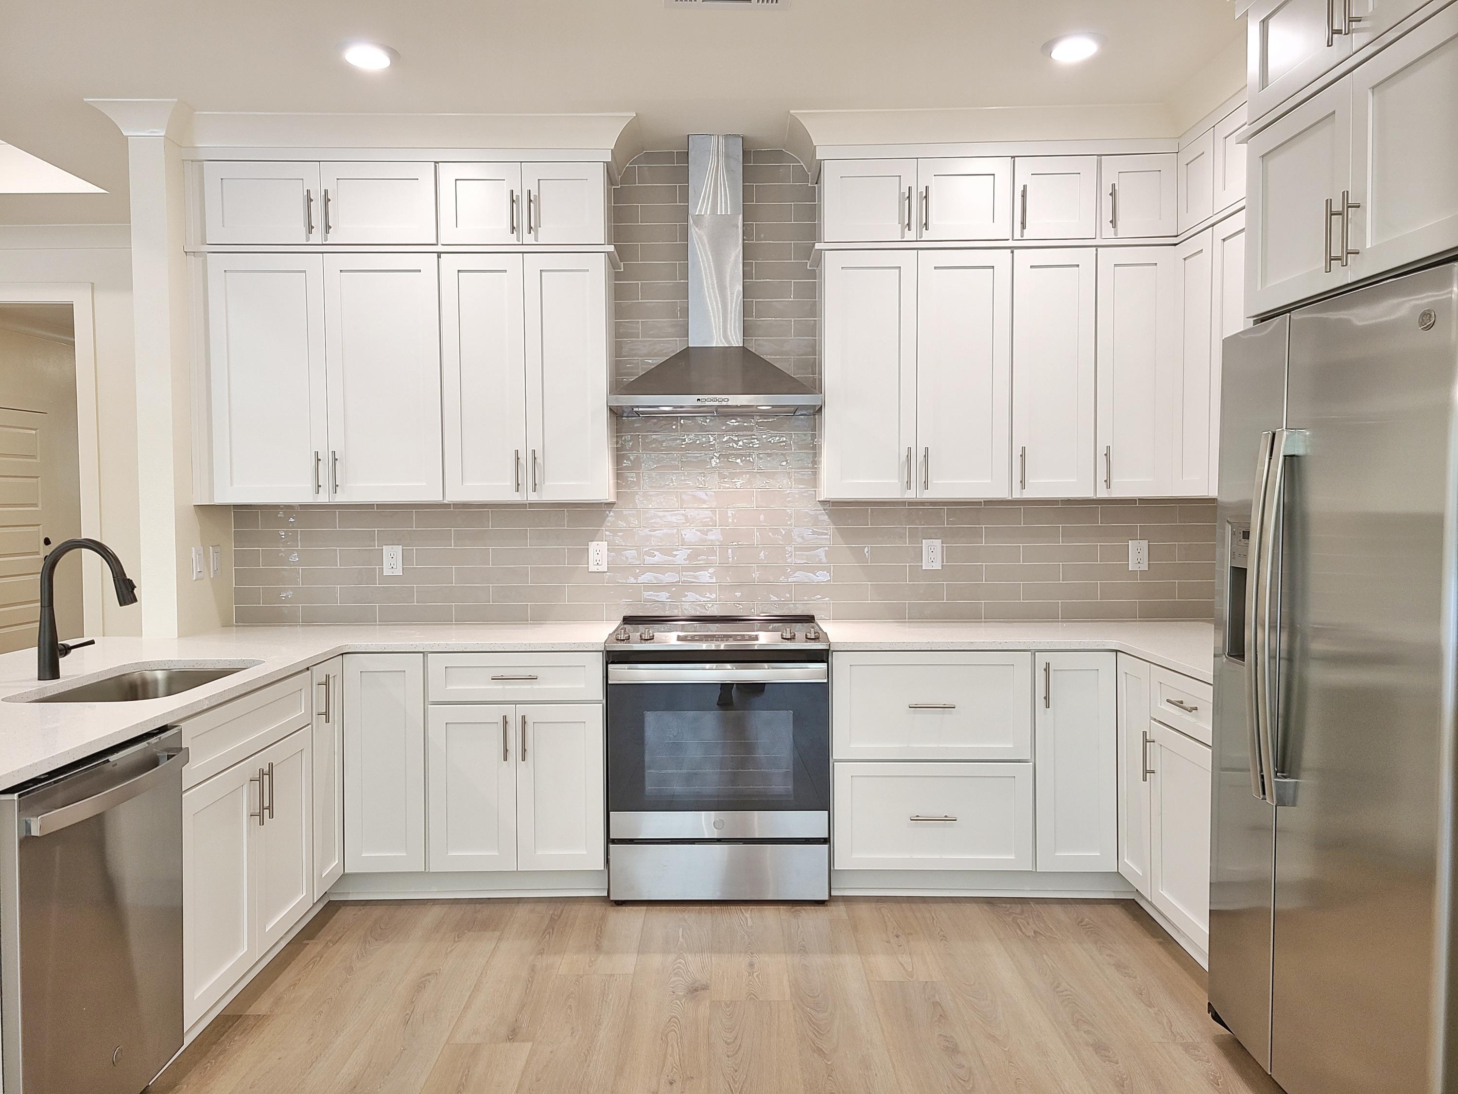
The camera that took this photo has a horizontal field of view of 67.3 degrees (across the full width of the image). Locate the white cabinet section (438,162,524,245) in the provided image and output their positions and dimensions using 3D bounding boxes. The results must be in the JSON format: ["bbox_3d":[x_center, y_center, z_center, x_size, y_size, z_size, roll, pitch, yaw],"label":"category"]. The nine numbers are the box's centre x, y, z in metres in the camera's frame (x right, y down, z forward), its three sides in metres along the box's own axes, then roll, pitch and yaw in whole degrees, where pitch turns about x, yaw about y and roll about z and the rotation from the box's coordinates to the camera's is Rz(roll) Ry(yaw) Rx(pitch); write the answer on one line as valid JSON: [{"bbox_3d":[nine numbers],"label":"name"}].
[{"bbox_3d":[-0.896,-1.254,4.128,0.301,0.298,0.315,0,3,0],"label":"white cabinet section"}]

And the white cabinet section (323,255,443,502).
[{"bbox_3d":[-1.259,-0.624,4.161,0.427,0.904,0.315,0,3,0],"label":"white cabinet section"}]

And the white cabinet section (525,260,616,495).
[{"bbox_3d":[-0.587,-0.627,4.162,0.312,0.908,0.330,0,3,0],"label":"white cabinet section"}]

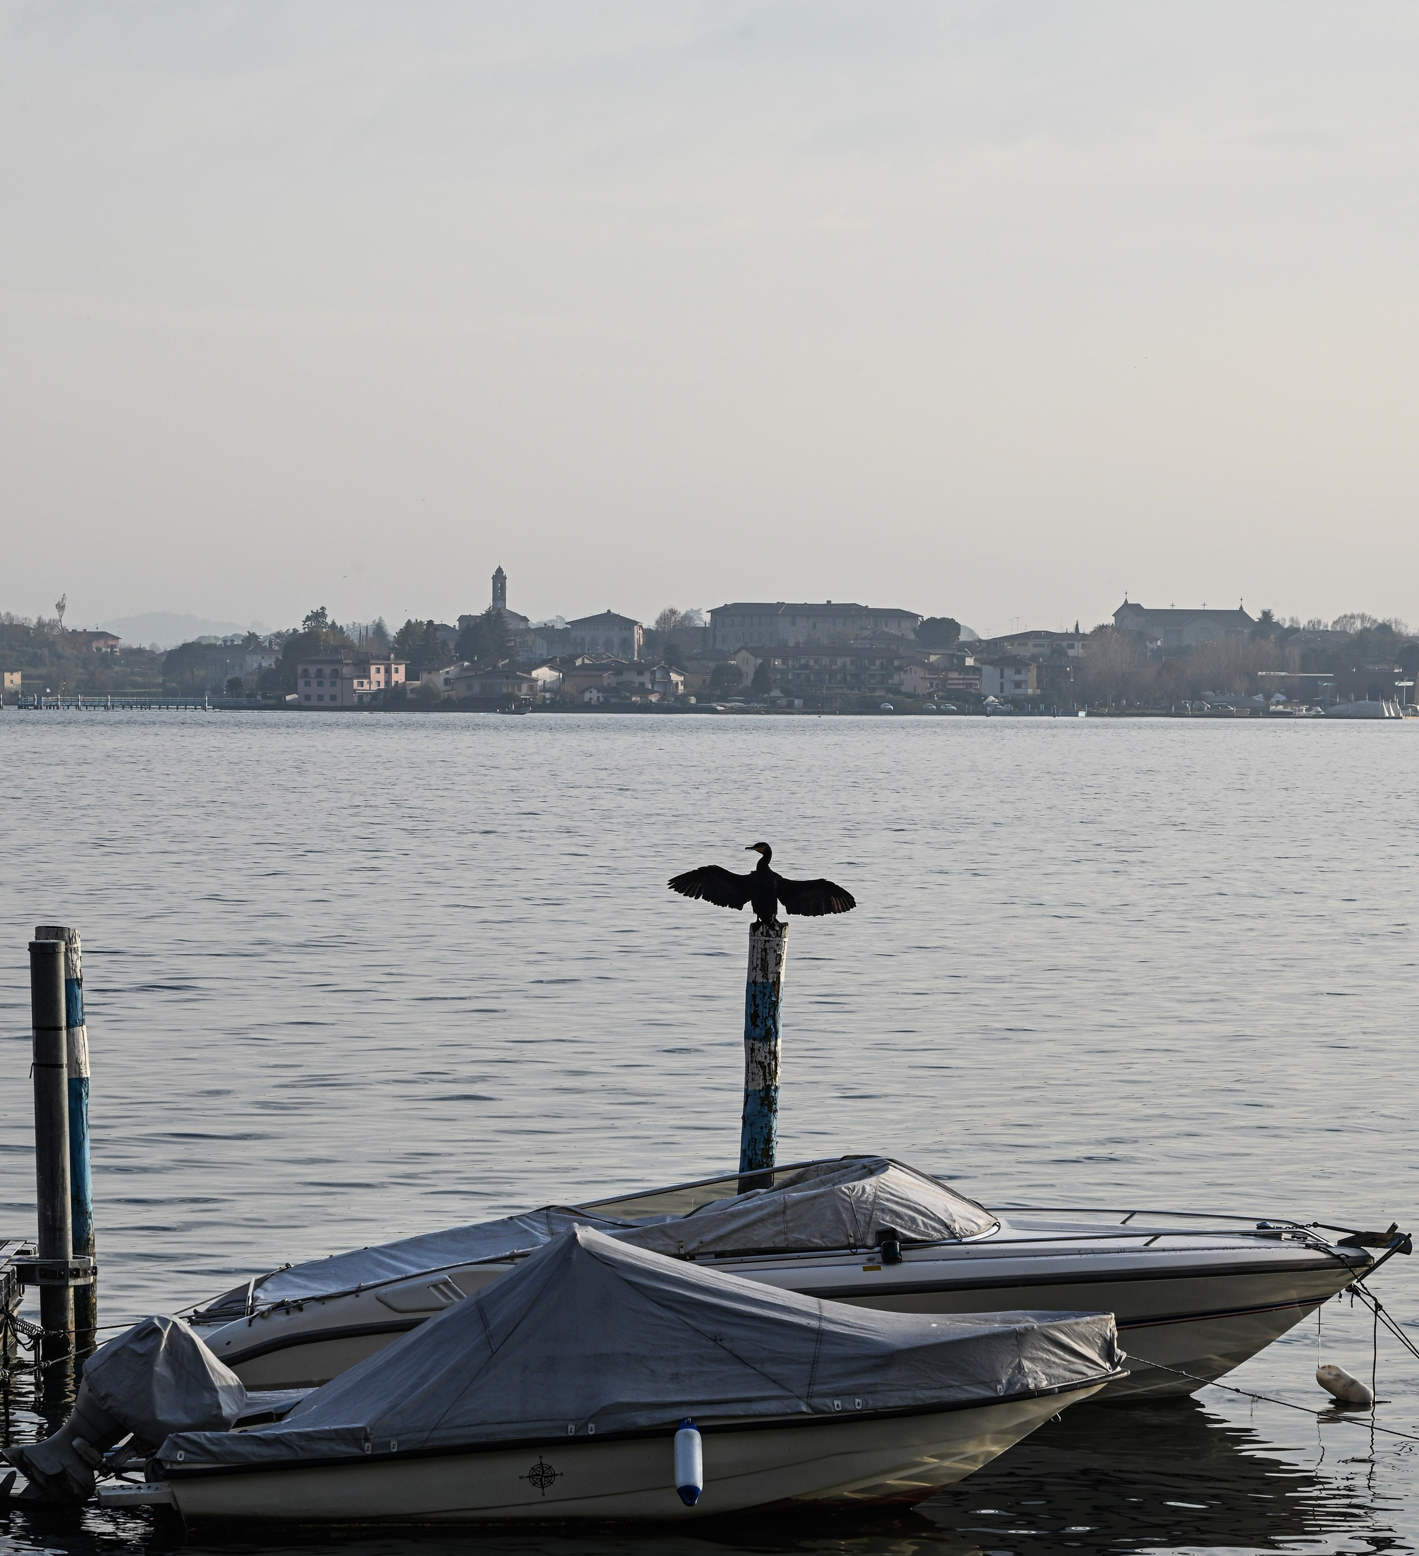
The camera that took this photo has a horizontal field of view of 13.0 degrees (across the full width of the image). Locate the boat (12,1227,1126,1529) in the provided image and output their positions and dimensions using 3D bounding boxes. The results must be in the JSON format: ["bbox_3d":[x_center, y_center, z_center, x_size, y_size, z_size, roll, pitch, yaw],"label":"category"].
[{"bbox_3d":[-0.700,3.090,32.300,5.800,1.500,1.950,0,1,-4],"label":"boat"}]

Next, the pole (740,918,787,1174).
[{"bbox_3d":[0.342,2.320,41.200,0.243,2.700,0.243,3,1,0],"label":"pole"}]

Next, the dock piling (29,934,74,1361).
[{"bbox_3d":[-4.100,2.350,38.700,0.220,2.700,0.220,-1,1,0],"label":"dock piling"}]

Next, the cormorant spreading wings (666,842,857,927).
[{"bbox_3d":[0.348,0.706,41.100,1.240,0.560,0.380,0,1,6],"label":"cormorant spreading wings"}]

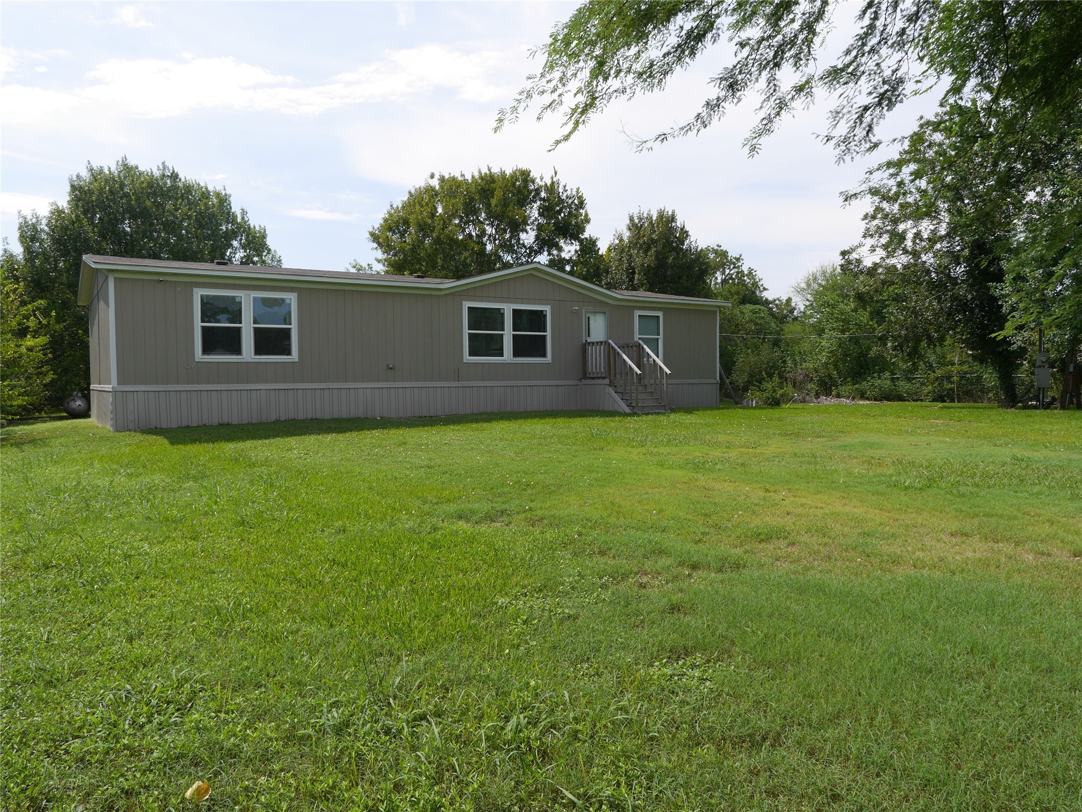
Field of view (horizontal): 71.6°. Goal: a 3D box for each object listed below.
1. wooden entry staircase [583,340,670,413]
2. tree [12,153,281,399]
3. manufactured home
[{"bbox_3d":[2.305,-0.803,20.610,1.180,1.950,2.500,-2,2,-32],"label":"wooden entry staircase"},{"bbox_3d":[-16.329,-5.064,31.181,10.944,10.382,10.154,-2,2,-32],"label":"tree"},{"bbox_3d":[-3.581,-1.883,23.180,17.700,4.120,8.450,-2,2,-32],"label":"manufactured home"}]

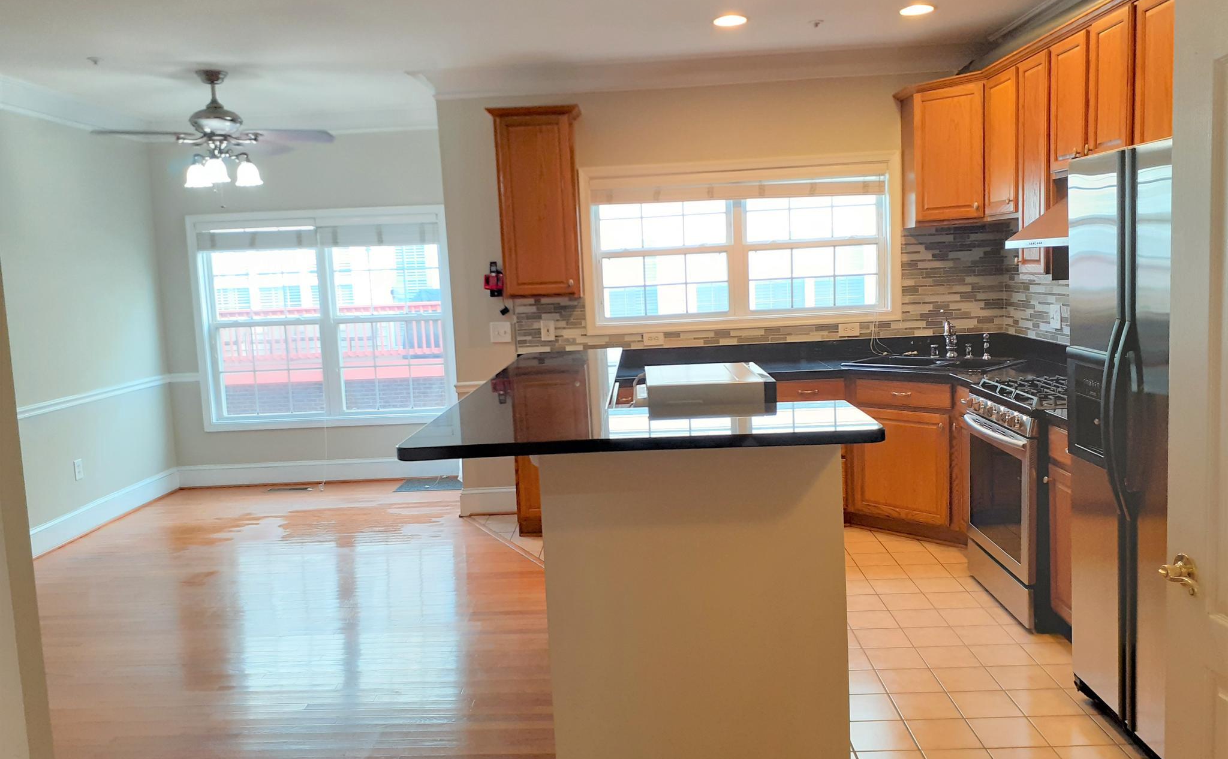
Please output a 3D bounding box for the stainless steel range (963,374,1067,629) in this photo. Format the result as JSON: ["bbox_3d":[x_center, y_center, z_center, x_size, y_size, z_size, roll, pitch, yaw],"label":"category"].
[{"bbox_3d":[1.964,0.508,4.112,0.720,0.930,0.757,-2,6,3],"label":"stainless steel range"}]

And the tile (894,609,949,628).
[{"bbox_3d":[1.306,1.025,4.099,0.200,0.010,0.200,-2,6,2],"label":"tile"}]

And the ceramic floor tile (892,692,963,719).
[{"bbox_3d":[1.055,1.109,3.243,0.197,0.010,0.192,-2,7,2],"label":"ceramic floor tile"}]

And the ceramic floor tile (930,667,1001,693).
[{"bbox_3d":[1.293,1.104,3.518,0.200,0.010,0.200,-2,7,2],"label":"ceramic floor tile"}]

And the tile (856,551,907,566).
[{"bbox_3d":[1.346,0.938,4.931,0.200,0.010,0.200,-2,7,2],"label":"tile"}]

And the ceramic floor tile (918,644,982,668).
[{"bbox_3d":[1.301,1.080,3.720,0.200,0.010,0.200,-2,7,2],"label":"ceramic floor tile"}]

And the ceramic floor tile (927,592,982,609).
[{"bbox_3d":[1.483,0.972,4.191,0.197,0.010,0.192,-2,7,2],"label":"ceramic floor tile"}]

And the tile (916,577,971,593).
[{"bbox_3d":[1.523,0.971,4.494,0.200,0.010,0.200,-2,6,2],"label":"tile"}]

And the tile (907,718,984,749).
[{"bbox_3d":[1.066,1.150,3.100,0.200,0.010,0.200,-2,6,2],"label":"tile"}]

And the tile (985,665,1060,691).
[{"bbox_3d":[1.474,1.079,3.454,0.199,0.010,0.199,-2,6,3],"label":"tile"}]

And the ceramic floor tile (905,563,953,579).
[{"bbox_3d":[1.541,0.953,4.721,0.200,0.010,0.200,-2,7,2],"label":"ceramic floor tile"}]

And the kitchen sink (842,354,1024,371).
[{"bbox_3d":[1.794,0.006,5.434,0.550,0.200,0.840,-9,9,-44],"label":"kitchen sink"}]

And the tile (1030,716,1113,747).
[{"bbox_3d":[1.471,1.133,3.083,0.200,0.010,0.200,-2,6,2],"label":"tile"}]

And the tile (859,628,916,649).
[{"bbox_3d":[1.087,1.050,3.872,0.199,0.010,0.199,-2,6,3],"label":"tile"}]

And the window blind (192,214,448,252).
[{"bbox_3d":[-2.125,-1.052,6.863,1.760,0.225,0.060,-2,7,2],"label":"window blind"}]

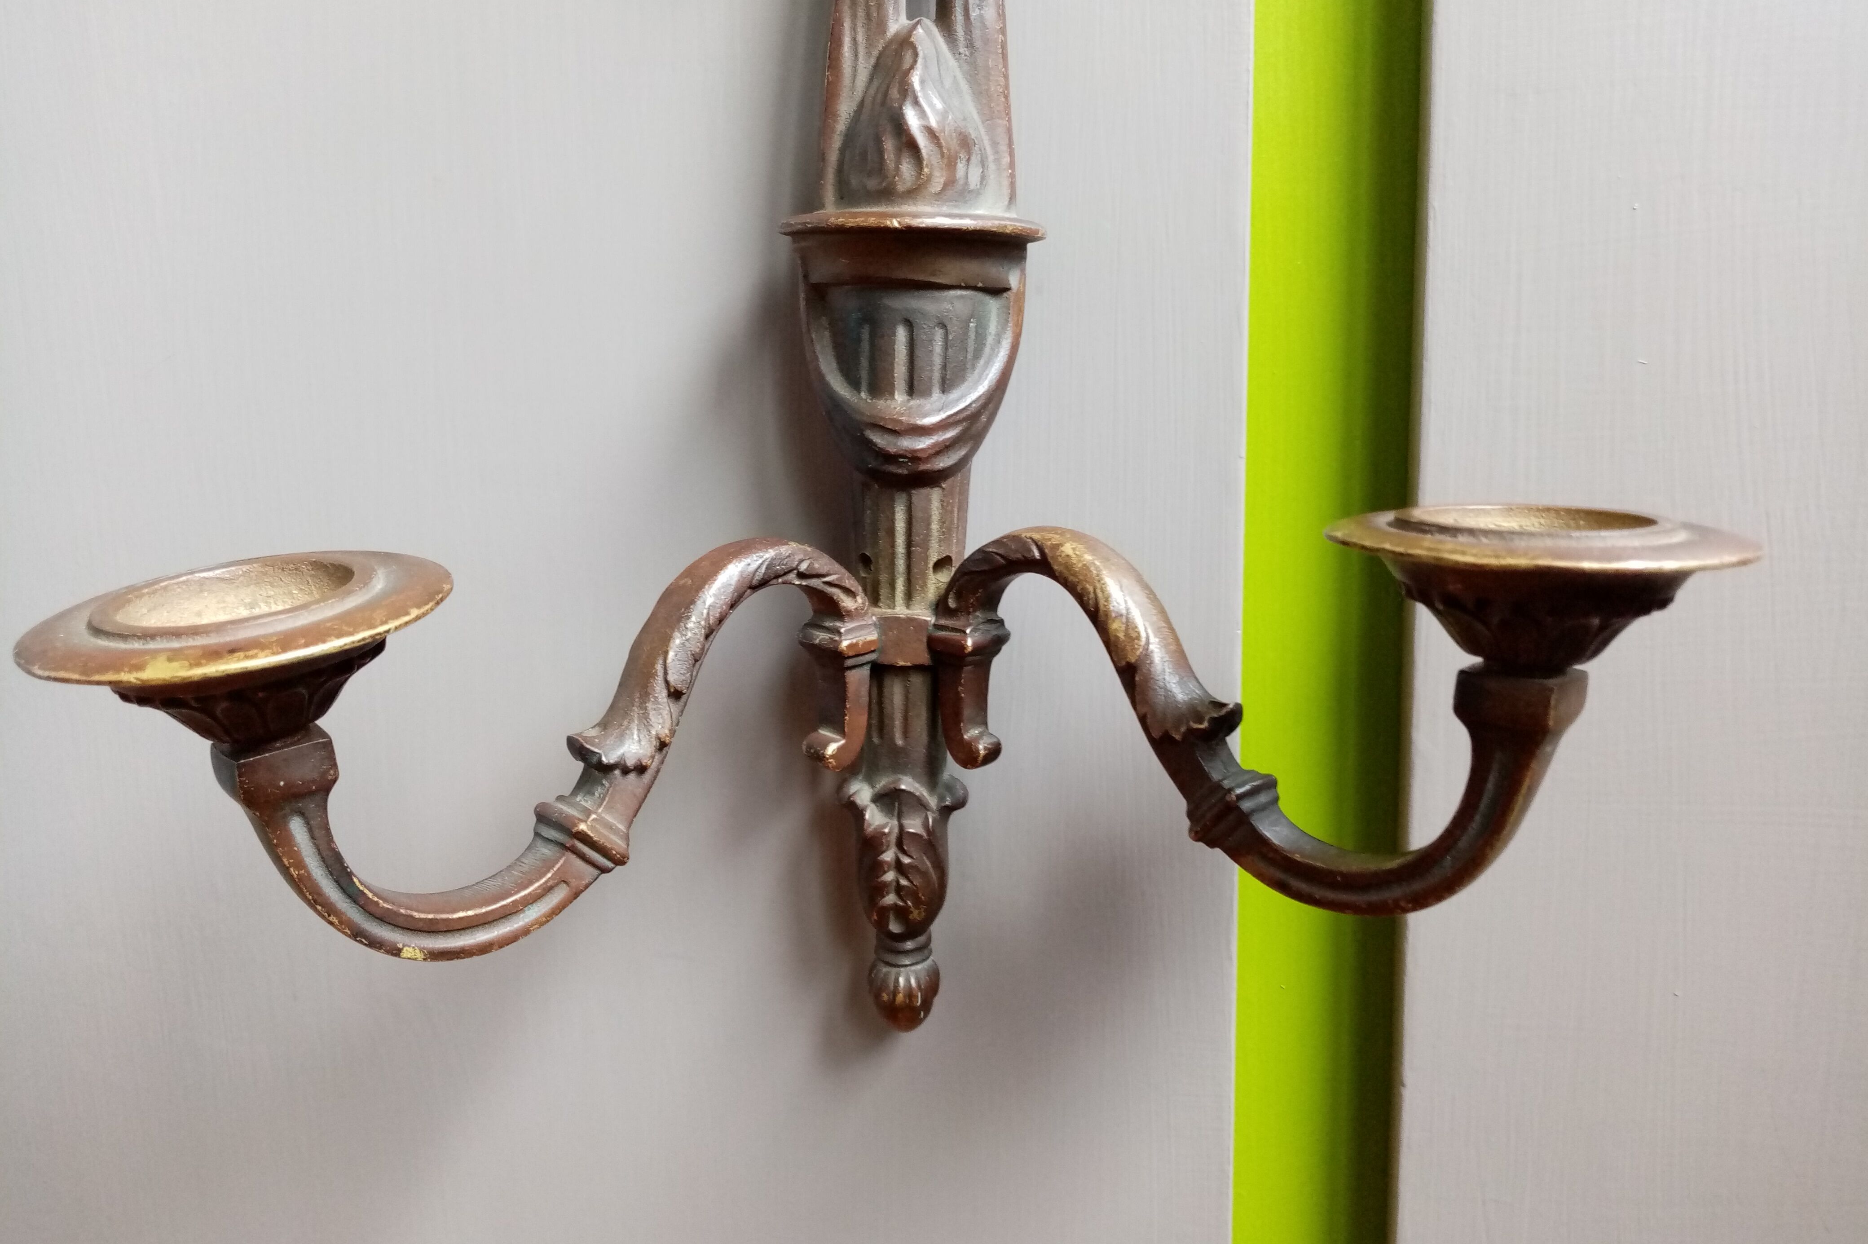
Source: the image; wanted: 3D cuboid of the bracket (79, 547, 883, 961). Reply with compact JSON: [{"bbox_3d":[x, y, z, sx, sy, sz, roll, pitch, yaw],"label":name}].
[{"bbox_3d":[-0.068,0.022,0.266,0.141,0.068,0.019,-11,12,-39],"label":"bracket"}]

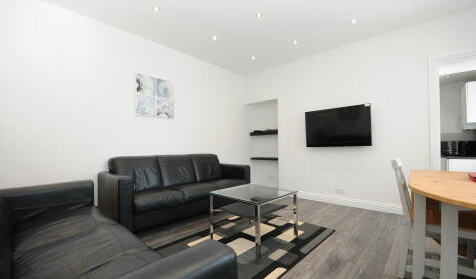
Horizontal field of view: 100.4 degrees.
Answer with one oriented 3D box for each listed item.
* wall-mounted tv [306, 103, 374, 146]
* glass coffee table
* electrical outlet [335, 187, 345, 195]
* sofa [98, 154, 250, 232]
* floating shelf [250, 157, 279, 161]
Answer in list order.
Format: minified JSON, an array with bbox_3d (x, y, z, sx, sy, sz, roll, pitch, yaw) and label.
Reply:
[{"bbox_3d":[1.604,-0.196,3.242,0.965,0.616,0.069,-2,1,41],"label":"wall-mounted tv"},{"bbox_3d":[0.168,0.816,2.166,0.660,0.473,0.680,-2,-2,43],"label":"glass coffee table"},{"bbox_3d":[1.678,0.859,3.268,0.144,0.085,0.016,-2,-2,41],"label":"electrical outlet"},{"bbox_3d":[-0.849,0.675,3.234,0.827,0.827,2.118,-2,-2,43],"label":"sofa"},{"bbox_3d":[0.668,0.450,4.491,0.808,0.044,0.197,-2,-2,41],"label":"floating shelf"}]

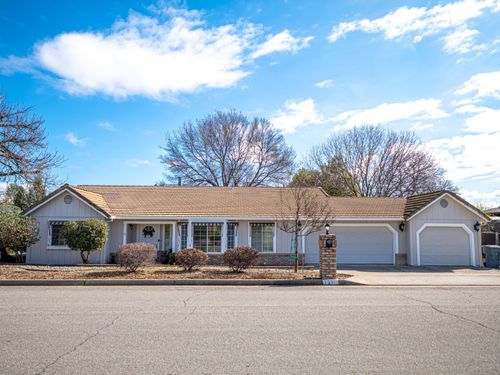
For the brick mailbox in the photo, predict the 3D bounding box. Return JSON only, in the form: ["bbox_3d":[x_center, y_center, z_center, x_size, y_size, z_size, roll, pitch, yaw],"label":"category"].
[{"bbox_3d":[2.265,2.030,11.903,0.471,1.286,0.440,0,-6,-1],"label":"brick mailbox"}]

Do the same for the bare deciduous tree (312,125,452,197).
[{"bbox_3d":[13.472,-0.121,41.075,15.050,12.855,15.050,0,-6,-1],"label":"bare deciduous tree"}]

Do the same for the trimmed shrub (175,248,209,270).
[{"bbox_3d":[-2.317,2.891,16.132,1.321,0.905,1.321,0,-6,-1],"label":"trimmed shrub"}]

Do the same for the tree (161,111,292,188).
[{"bbox_3d":[-2.219,-0.832,39.791,13.282,13.861,13.282,0,-6,-1],"label":"tree"}]

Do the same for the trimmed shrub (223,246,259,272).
[{"bbox_3d":[-0.359,2.847,15.980,1.391,1.022,1.391,0,-6,-1],"label":"trimmed shrub"}]

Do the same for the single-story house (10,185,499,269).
[{"bbox_3d":[0.422,2.344,27.777,24.405,5.002,13.700,0,-6,-1],"label":"single-story house"}]

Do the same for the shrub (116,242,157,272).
[{"bbox_3d":[-4.469,2.763,15.997,1.573,1.164,1.573,0,-6,-1],"label":"shrub"}]

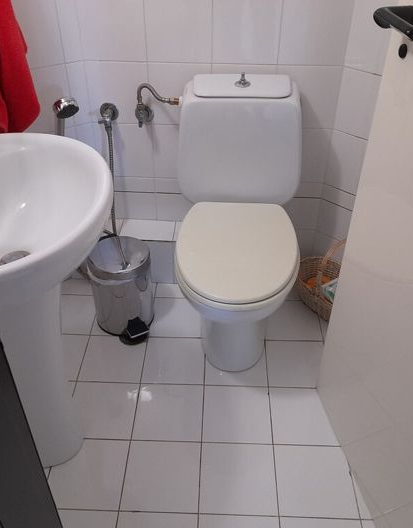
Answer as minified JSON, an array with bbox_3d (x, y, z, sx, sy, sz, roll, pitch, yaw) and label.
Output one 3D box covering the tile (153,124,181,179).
[{"bbox_3d":[-0.086,-0.394,1.804,0.204,0.206,0.010,2,38,1],"label":"tile"}]

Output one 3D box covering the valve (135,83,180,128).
[{"bbox_3d":[-0.157,-0.511,1.636,0.143,0.147,0.085,1,38,1],"label":"valve"}]

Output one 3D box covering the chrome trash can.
[{"bbox_3d":[-0.281,0.087,1.739,0.210,0.286,0.252,-12,40,-15],"label":"chrome trash can"}]

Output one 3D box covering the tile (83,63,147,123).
[{"bbox_3d":[-0.286,-0.557,1.670,0.202,0.202,0.012,1,38,1],"label":"tile"}]

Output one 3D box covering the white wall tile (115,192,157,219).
[{"bbox_3d":[-0.288,-0.217,1.936,0.202,0.122,0.012,1,38,1],"label":"white wall tile"}]

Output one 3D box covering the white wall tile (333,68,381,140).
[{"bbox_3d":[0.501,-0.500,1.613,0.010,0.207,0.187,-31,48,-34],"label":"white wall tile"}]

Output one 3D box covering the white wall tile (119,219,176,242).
[{"bbox_3d":[-0.220,-0.123,1.926,0.201,0.010,0.139,2,38,1],"label":"white wall tile"}]

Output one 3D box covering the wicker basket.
[{"bbox_3d":[0.456,0.034,1.805,0.185,0.294,0.322,-25,45,-29],"label":"wicker basket"}]

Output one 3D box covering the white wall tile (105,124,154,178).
[{"bbox_3d":[-0.290,-0.400,1.807,0.204,0.206,0.010,2,38,1],"label":"white wall tile"}]

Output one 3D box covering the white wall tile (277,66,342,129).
[{"bbox_3d":[0.324,-0.540,1.657,0.202,0.202,0.012,1,38,1],"label":"white wall tile"}]

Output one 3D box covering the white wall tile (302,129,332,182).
[{"bbox_3d":[0.326,-0.383,1.796,0.210,0.206,0.010,2,38,1],"label":"white wall tile"}]

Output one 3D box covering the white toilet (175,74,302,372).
[{"bbox_3d":[0.097,-0.096,1.569,0.379,0.792,0.697,2,38,1],"label":"white toilet"}]

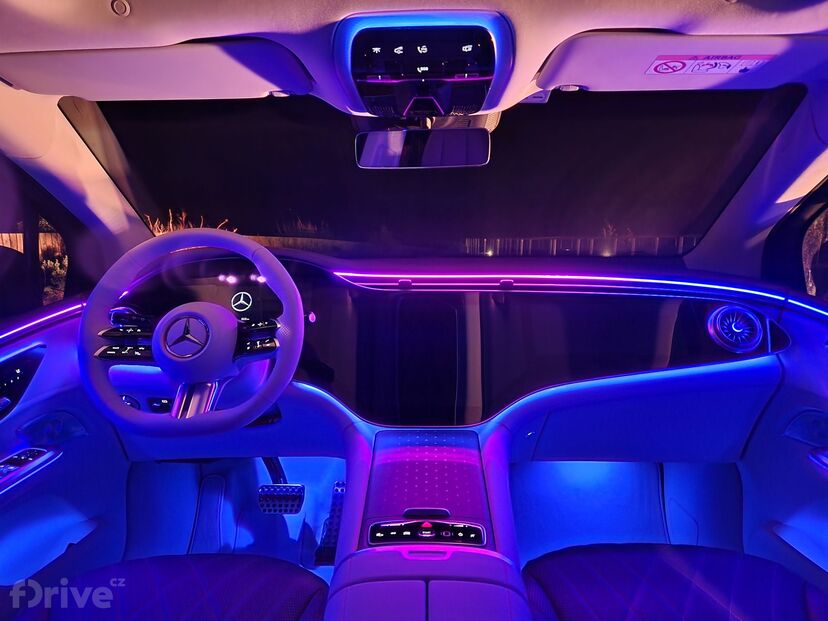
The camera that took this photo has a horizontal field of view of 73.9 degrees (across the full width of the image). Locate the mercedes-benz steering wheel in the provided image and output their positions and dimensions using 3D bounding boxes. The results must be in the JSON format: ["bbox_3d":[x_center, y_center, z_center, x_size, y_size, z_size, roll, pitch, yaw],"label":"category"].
[{"bbox_3d":[-0.373,0.033,0.944,0.372,0.360,0.100,0,-16,1],"label":"mercedes-benz steering wheel"}]

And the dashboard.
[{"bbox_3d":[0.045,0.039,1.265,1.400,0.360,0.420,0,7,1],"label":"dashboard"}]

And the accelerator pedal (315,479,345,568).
[{"bbox_3d":[-0.204,0.524,1.360,0.065,0.210,0.040,0,-30,1],"label":"accelerator pedal"}]

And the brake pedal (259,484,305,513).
[{"bbox_3d":[-0.316,0.448,1.310,0.108,0.072,0.035,0,-23,1],"label":"brake pedal"}]

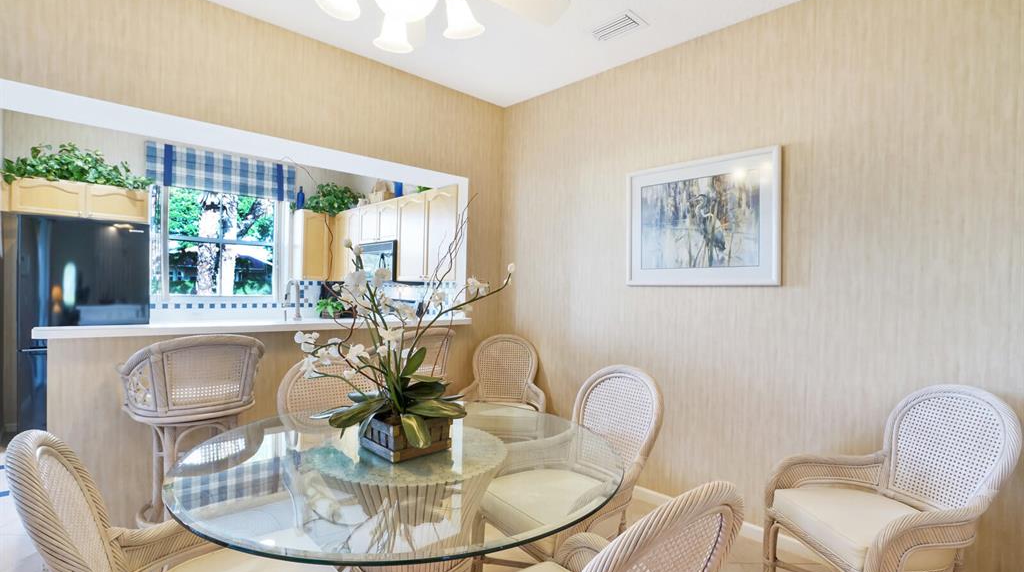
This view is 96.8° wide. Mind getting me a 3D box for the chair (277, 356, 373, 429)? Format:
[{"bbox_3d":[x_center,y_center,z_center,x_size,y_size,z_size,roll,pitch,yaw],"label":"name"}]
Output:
[{"bbox_3d":[-0.830,0.843,2.140,0.570,0.945,0.660,0,0,-24],"label":"chair"}]

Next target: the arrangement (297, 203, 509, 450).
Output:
[{"bbox_3d":[-0.378,0.140,1.600,0.740,0.870,0.560,0,0,0],"label":"arrangement"}]

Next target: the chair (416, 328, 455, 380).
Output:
[{"bbox_3d":[-0.680,0.774,2.890,0.600,1.080,0.590,0,0,-42],"label":"chair"}]

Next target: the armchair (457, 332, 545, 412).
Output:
[{"bbox_3d":[-0.045,0.843,3.130,0.570,0.945,0.650,0,0,5],"label":"armchair"}]

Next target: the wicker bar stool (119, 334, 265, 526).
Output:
[{"bbox_3d":[-1.660,0.774,2.415,0.620,1.082,0.600,0,0,-42],"label":"wicker bar stool"}]

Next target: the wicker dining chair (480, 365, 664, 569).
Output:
[{"bbox_3d":[0.260,0.843,1.990,0.670,0.945,0.570,0,0,-38],"label":"wicker dining chair"}]

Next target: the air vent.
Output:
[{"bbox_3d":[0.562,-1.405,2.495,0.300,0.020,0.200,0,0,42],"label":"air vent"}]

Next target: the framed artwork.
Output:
[{"bbox_3d":[1.030,-0.352,2.565,0.850,0.695,0.030,0,0,42],"label":"framed artwork"}]

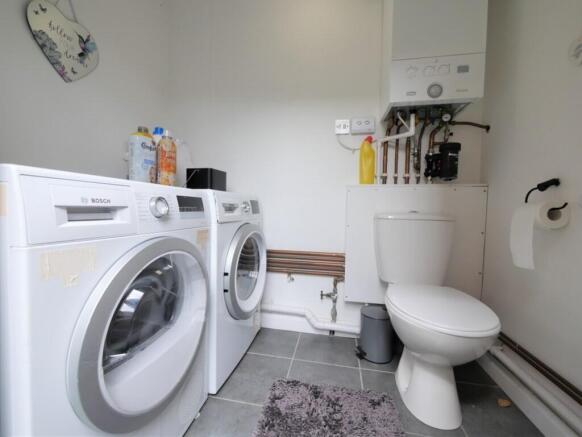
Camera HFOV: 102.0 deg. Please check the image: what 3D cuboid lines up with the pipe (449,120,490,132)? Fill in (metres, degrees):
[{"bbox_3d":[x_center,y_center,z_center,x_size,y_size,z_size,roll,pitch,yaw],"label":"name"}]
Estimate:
[{"bbox_3d":[0.897,-0.466,1.194,0.200,0.045,0.055,1,3,13],"label":"pipe"}]

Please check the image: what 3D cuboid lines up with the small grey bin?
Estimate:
[{"bbox_3d":[0.472,0.630,1.316,0.195,0.266,0.167,-1,3,-28],"label":"small grey bin"}]

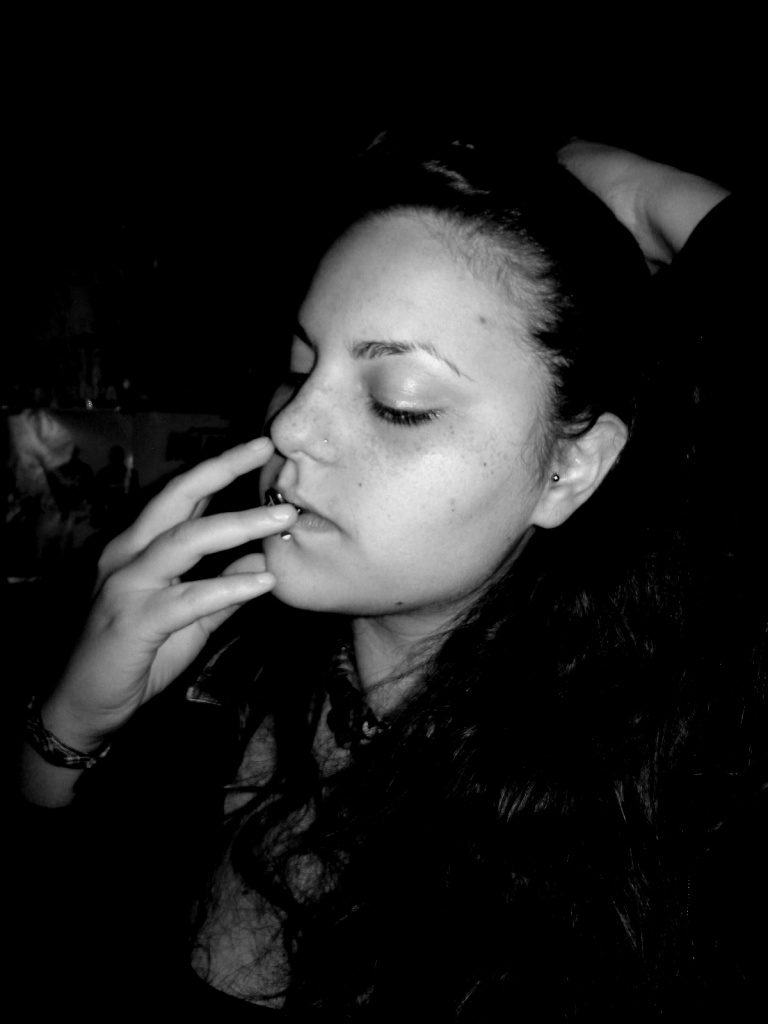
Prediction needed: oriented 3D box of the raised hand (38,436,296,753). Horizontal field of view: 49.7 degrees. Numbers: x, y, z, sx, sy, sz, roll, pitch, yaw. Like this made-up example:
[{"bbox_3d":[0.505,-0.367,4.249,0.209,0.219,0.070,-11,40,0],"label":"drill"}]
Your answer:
[{"bbox_3d":[-0.104,0.039,0.405,0.068,0.160,0.080,45,4,-33],"label":"raised hand"}]

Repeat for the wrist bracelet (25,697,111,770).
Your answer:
[{"bbox_3d":[-0.163,0.110,0.430,0.048,0.015,0.056,11,34,-28],"label":"wrist bracelet"}]

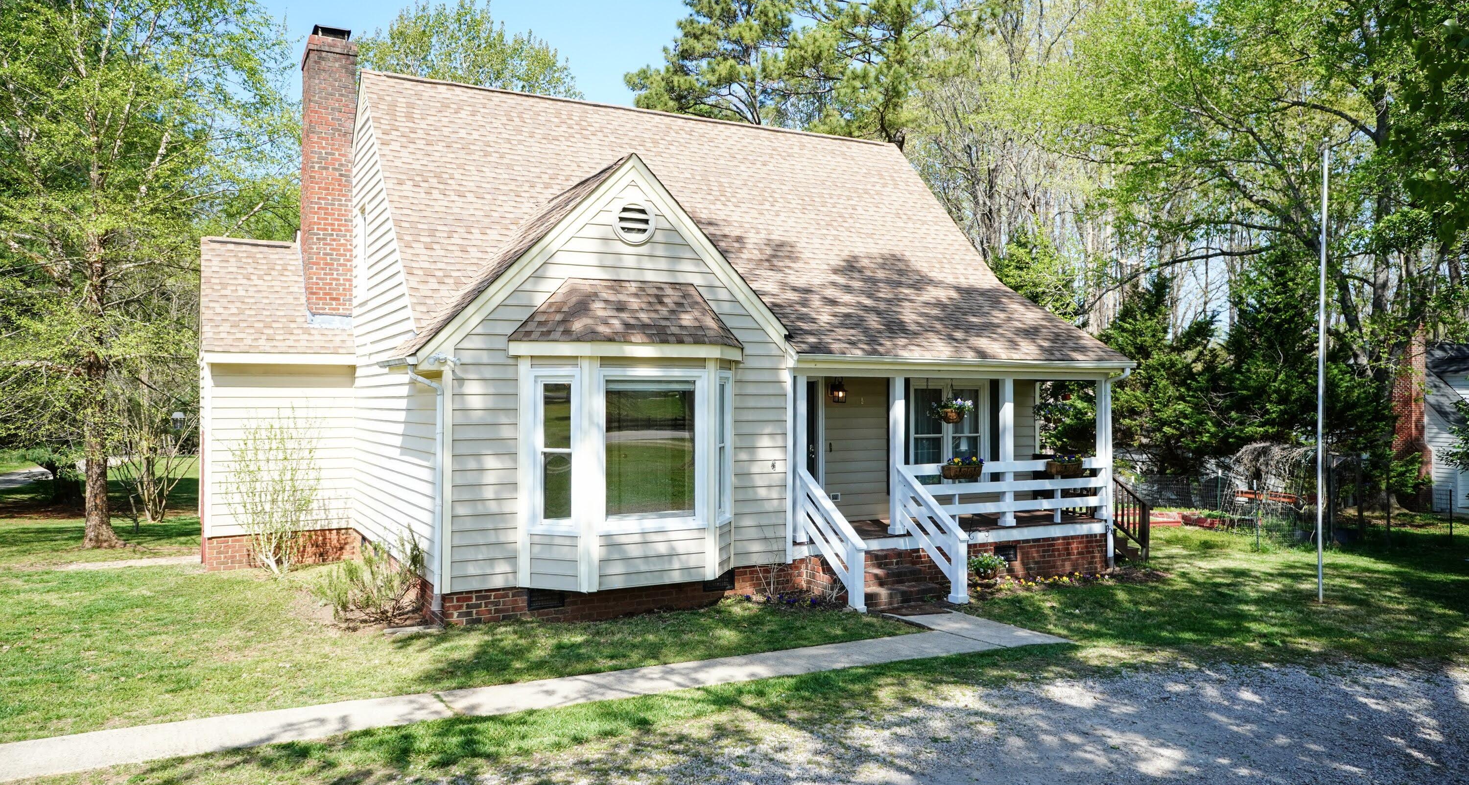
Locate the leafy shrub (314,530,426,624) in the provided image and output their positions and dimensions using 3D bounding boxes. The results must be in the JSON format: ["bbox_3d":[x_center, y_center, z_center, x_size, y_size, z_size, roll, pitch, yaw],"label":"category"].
[{"bbox_3d":[-4.130,2.020,11.100,1.150,0.930,1.000,0,0,-27],"label":"leafy shrub"}]

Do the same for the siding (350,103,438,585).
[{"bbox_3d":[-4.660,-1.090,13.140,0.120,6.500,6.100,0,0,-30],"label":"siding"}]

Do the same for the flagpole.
[{"bbox_3d":[7.400,-0.240,12.300,0.065,5.720,0.065,1,0,0],"label":"flagpole"}]

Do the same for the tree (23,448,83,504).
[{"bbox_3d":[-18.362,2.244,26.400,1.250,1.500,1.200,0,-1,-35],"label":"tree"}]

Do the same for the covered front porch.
[{"bbox_3d":[3.190,1.150,13.950,5.900,2.970,3.200,0,0,-27],"label":"covered front porch"}]

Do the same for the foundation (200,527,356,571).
[{"bbox_3d":[-7.100,2.450,15.380,2.150,0.500,0.200,0,0,-27],"label":"foundation"}]

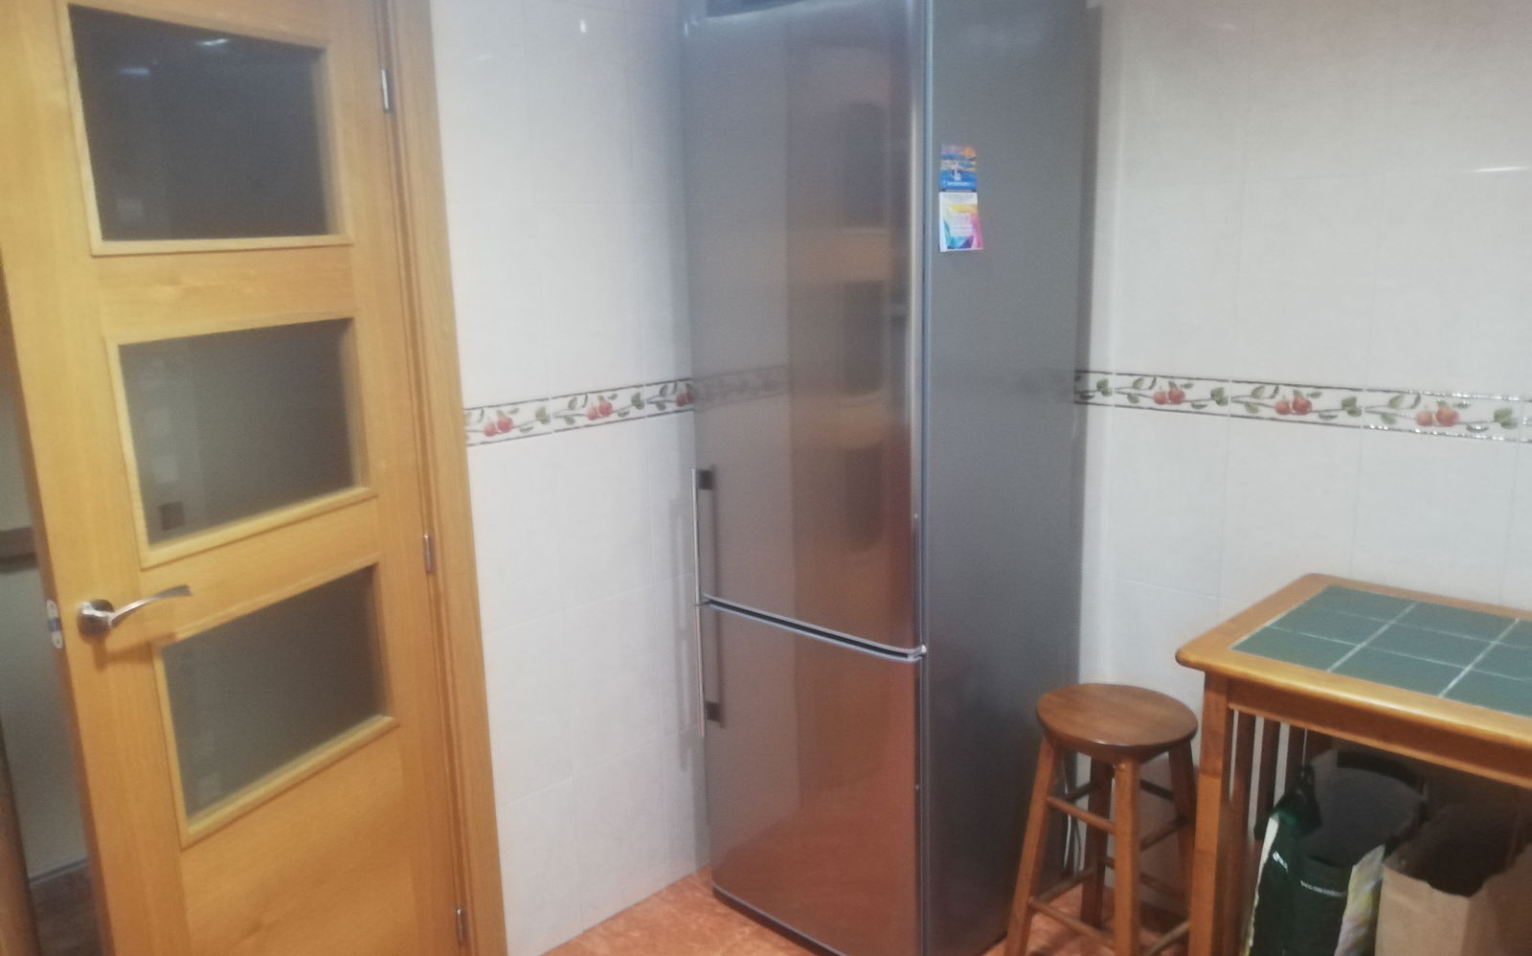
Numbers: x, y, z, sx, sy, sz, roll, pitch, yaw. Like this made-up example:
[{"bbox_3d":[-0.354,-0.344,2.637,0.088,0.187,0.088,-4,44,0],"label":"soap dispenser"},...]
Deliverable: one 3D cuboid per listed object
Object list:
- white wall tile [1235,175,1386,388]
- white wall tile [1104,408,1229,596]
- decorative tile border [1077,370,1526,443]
[{"bbox_3d":[1.026,-0.369,2.194,0.012,0.386,0.253,-13,16,-43],"label":"white wall tile"},{"bbox_3d":[0.862,0.046,2.465,0.012,0.386,0.253,-13,16,-43],"label":"white wall tile"},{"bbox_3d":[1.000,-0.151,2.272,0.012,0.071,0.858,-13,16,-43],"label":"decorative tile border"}]

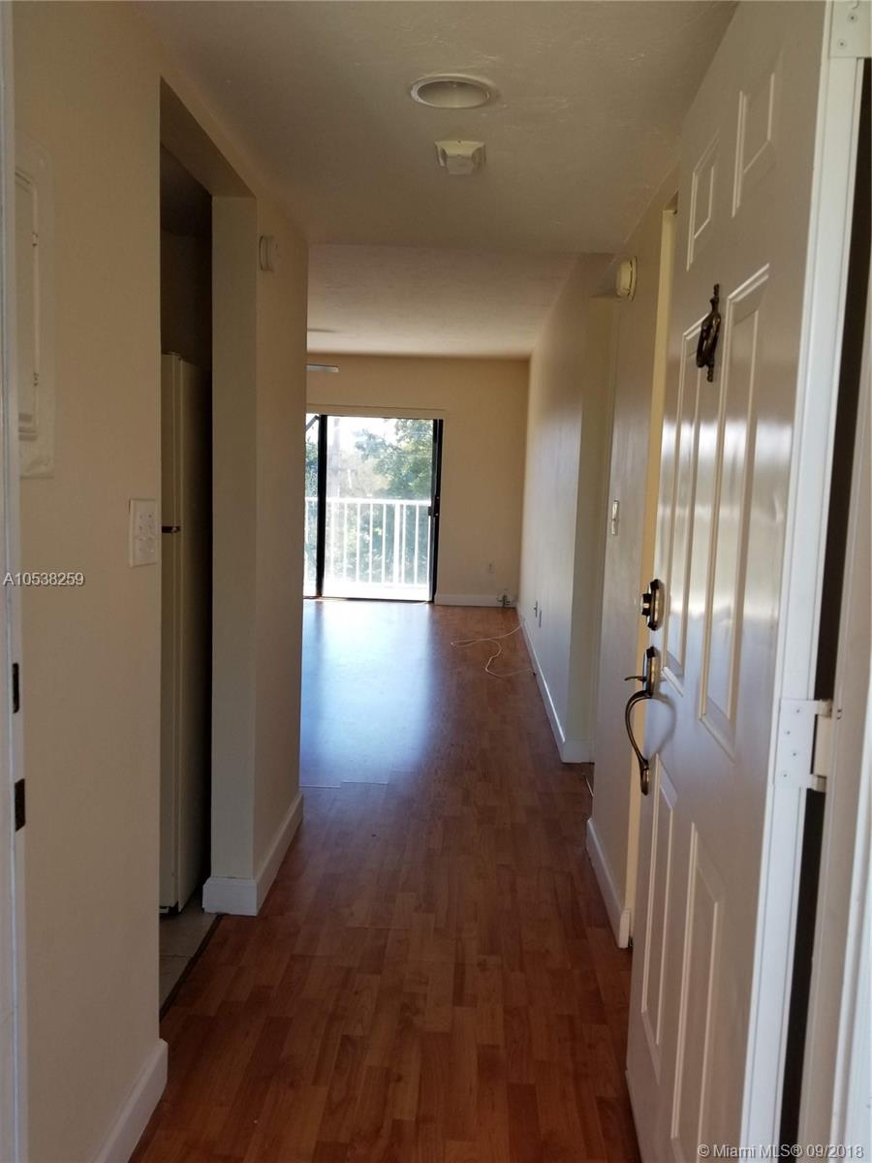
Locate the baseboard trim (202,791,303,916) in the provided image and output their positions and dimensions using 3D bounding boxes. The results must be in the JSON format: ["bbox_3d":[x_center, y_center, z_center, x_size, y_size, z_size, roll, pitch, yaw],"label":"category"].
[{"bbox_3d":[-0.606,0.908,2.984,0.172,0.104,0.735,2,6,2],"label":"baseboard trim"}]

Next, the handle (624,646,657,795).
[{"bbox_3d":[0.424,0.291,1.818,0.053,0.300,0.060,2,6,5],"label":"handle"}]

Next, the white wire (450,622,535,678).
[{"bbox_3d":[0.446,0.518,7.141,0.659,0.025,2.336,2,6,2],"label":"white wire"}]

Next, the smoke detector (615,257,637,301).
[{"bbox_3d":[0.595,-0.948,2.732,0.050,0.128,0.128,2,6,2],"label":"smoke detector"}]

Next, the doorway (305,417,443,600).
[{"bbox_3d":[-1.144,-0.808,9.557,2.400,1.999,0.100,2,6,2],"label":"doorway"}]

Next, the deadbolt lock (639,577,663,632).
[{"bbox_3d":[0.439,0.046,1.790,0.040,0.100,0.065,2,6,5],"label":"deadbolt lock"}]

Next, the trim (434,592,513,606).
[{"bbox_3d":[0.444,0.209,9.507,0.900,0.110,0.018,2,6,2],"label":"trim"}]

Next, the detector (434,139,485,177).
[{"bbox_3d":[0.060,-1.047,2.163,0.122,0.045,0.120,2,6,2],"label":"detector"}]

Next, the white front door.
[{"bbox_3d":[0.447,0.139,1.423,0.045,2.037,0.887,2,6,5],"label":"white front door"}]

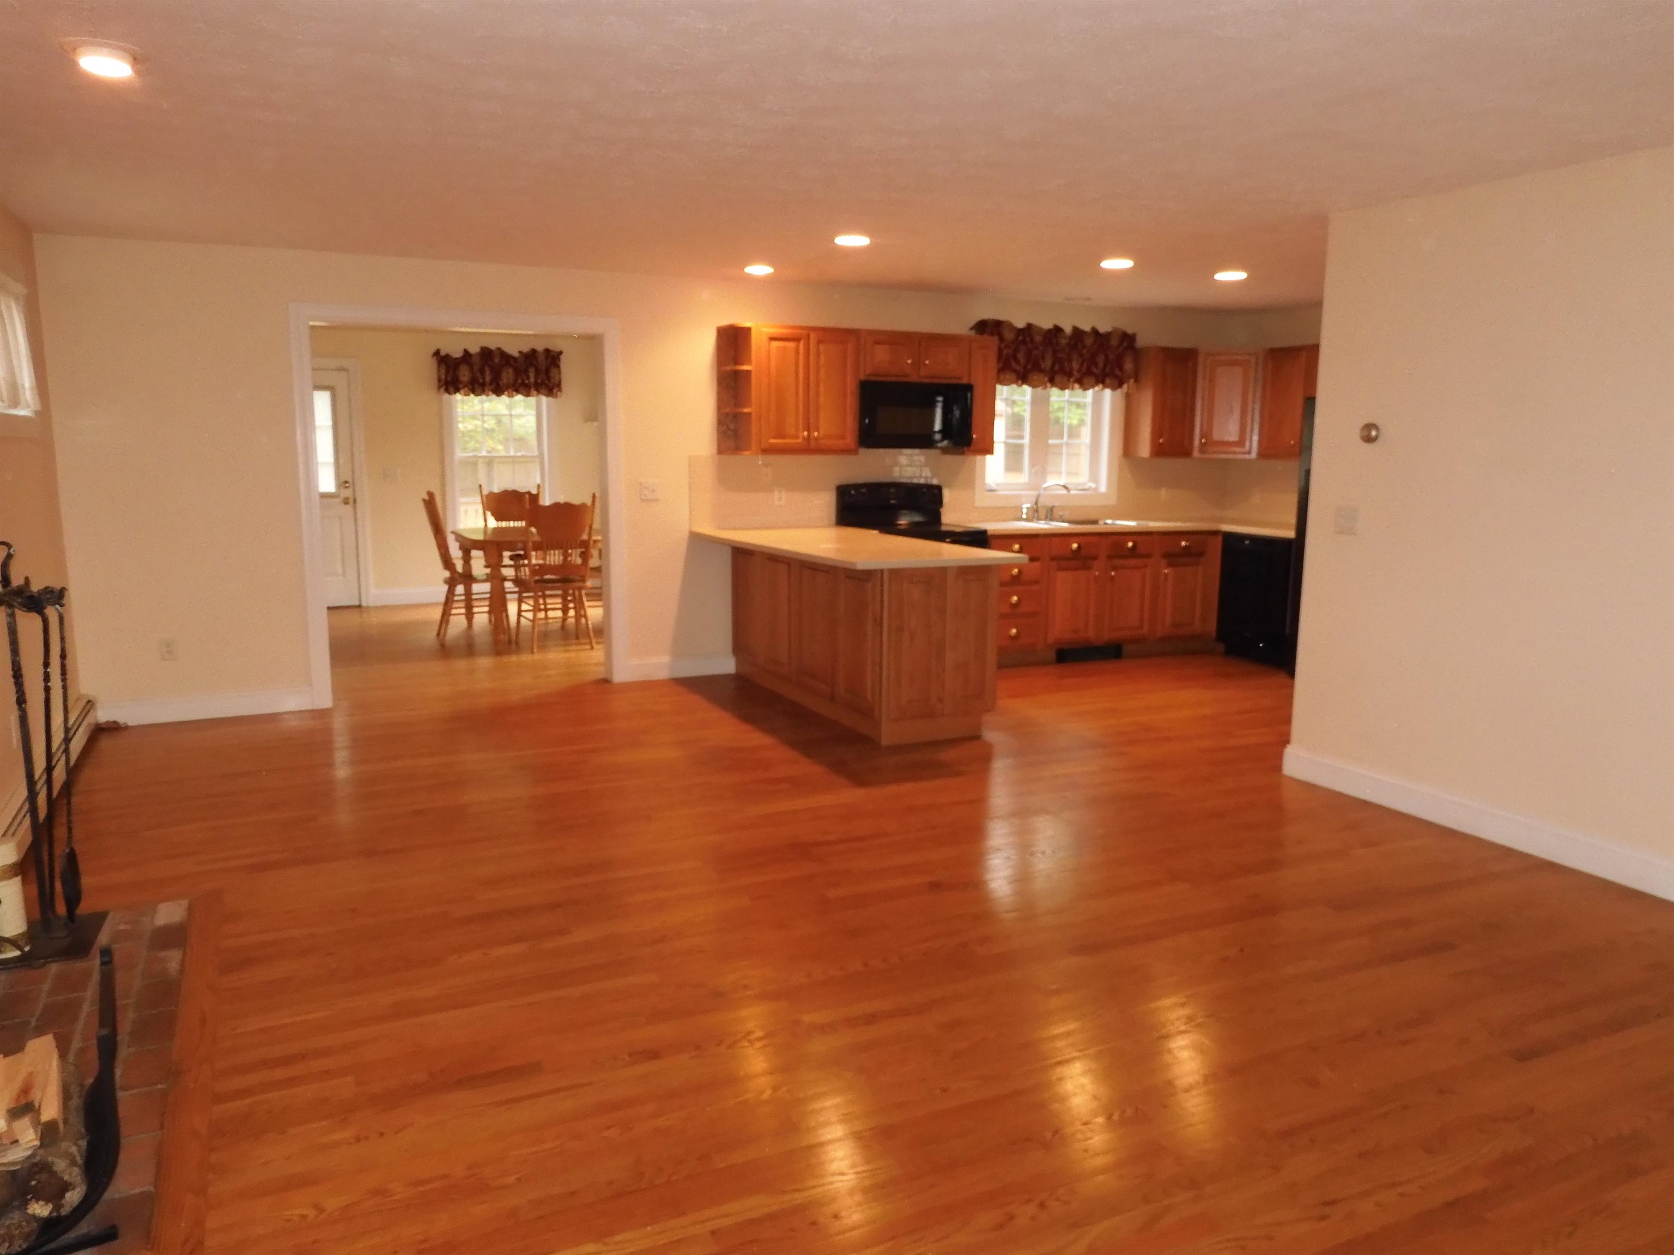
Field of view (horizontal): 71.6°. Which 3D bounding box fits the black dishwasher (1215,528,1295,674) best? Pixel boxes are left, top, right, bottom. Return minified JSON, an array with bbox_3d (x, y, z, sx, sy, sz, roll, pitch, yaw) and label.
[{"bbox_3d":[3.128,-0.207,8.130,0.600,0.870,0.600,-4,10,-25],"label":"black dishwasher"}]

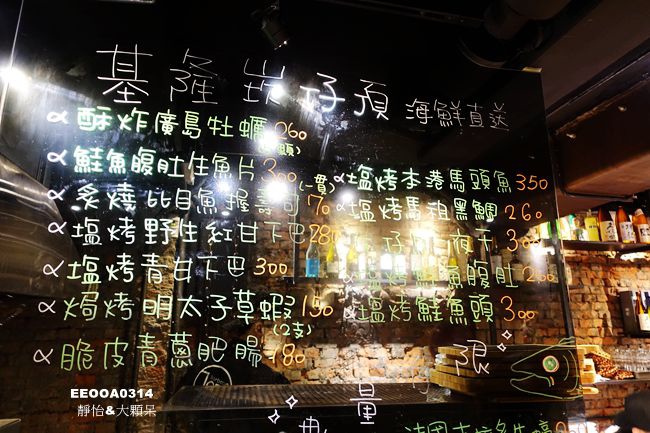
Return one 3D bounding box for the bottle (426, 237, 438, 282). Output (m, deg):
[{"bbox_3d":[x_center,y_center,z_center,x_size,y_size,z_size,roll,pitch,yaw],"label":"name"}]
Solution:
[{"bbox_3d":[0.765,0.301,3.070,0.079,0.325,0.079,1,-14,-6],"label":"bottle"}]

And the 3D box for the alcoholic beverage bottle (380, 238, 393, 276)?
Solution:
[{"bbox_3d":[0.433,0.306,3.050,0.082,0.300,0.082,1,-14,-6],"label":"alcoholic beverage bottle"}]

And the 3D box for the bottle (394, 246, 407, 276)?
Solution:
[{"bbox_3d":[0.534,0.333,3.050,0.081,0.250,0.081,1,-14,-6],"label":"bottle"}]

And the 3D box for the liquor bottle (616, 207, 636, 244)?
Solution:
[{"bbox_3d":[2.227,0.060,3.200,0.092,0.310,0.092,1,-14,-6],"label":"liquor bottle"}]

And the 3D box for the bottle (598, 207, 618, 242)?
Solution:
[{"bbox_3d":[2.094,0.054,3.200,0.092,0.305,0.092,1,-14,-6],"label":"bottle"}]

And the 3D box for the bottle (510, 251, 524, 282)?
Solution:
[{"bbox_3d":[1.400,0.371,3.150,0.081,0.222,0.081,1,-14,-6],"label":"bottle"}]

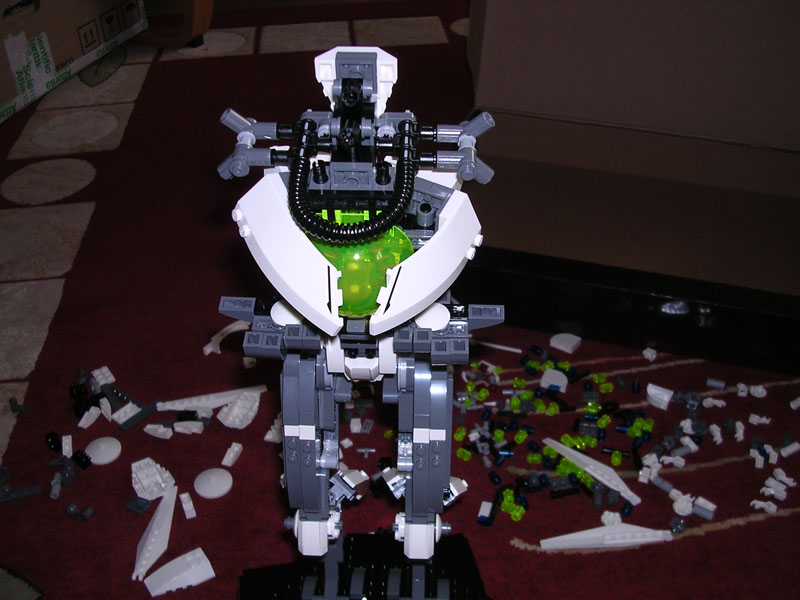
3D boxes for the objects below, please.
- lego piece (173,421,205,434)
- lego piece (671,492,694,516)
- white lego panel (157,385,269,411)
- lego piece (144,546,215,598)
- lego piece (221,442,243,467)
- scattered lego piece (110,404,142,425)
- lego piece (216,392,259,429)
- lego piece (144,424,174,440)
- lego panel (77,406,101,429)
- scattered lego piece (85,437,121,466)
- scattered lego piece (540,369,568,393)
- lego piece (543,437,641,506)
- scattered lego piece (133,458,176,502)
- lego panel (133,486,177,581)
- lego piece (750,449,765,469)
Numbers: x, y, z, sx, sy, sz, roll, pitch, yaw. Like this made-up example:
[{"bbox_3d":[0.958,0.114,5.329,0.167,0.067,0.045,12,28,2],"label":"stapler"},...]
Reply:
[{"bbox_3d":[-0.188,0.114,0.783,0.026,0.007,0.009,1,38,4],"label":"lego piece"},{"bbox_3d":[0.222,0.161,0.690,0.019,0.008,0.015,-23,41,-26],"label":"lego piece"},{"bbox_3d":[-0.171,0.092,0.801,0.100,0.006,0.018,-8,33,-13],"label":"white lego panel"},{"bbox_3d":[-0.159,0.197,0.636,0.047,0.011,0.030,-18,37,-26],"label":"lego piece"},{"bbox_3d":[-0.143,0.131,0.746,0.008,0.010,0.024,6,37,11],"label":"lego piece"},{"bbox_3d":[-0.244,0.101,0.784,0.016,0.005,0.025,19,37,27],"label":"scattered lego piece"},{"bbox_3d":[-0.144,0.098,0.788,0.032,0.014,0.044,4,37,8],"label":"lego piece"},{"bbox_3d":[-0.211,0.116,0.767,0.026,0.006,0.013,9,34,13],"label":"lego piece"},{"bbox_3d":[-0.282,0.107,0.797,0.009,0.008,0.025,8,39,13],"label":"lego panel"},{"bbox_3d":[-0.256,0.129,0.756,0.032,0.007,0.032,-10,37,-11],"label":"scattered lego piece"},{"bbox_3d":[0.144,0.075,0.817,0.024,0.007,0.022,14,41,20],"label":"scattered lego piece"},{"bbox_3d":[0.159,0.140,0.725,0.017,0.009,0.094,-31,46,-32],"label":"lego piece"},{"bbox_3d":[-0.202,0.147,0.723,0.032,0.014,0.043,-21,40,-24],"label":"scattered lego piece"},{"bbox_3d":[-0.187,0.178,0.678,0.023,0.011,0.093,1,32,4],"label":"lego panel"},{"bbox_3d":[0.300,0.133,0.736,0.009,0.005,0.018,-3,38,-1],"label":"lego piece"}]

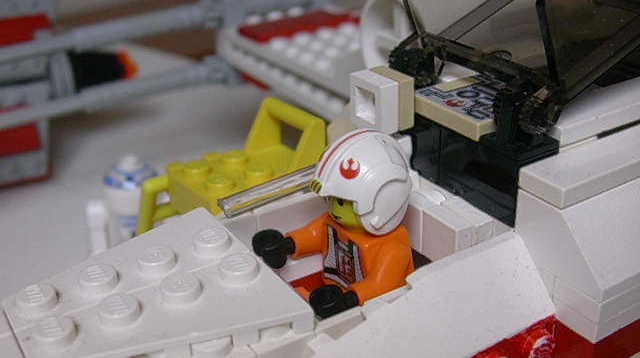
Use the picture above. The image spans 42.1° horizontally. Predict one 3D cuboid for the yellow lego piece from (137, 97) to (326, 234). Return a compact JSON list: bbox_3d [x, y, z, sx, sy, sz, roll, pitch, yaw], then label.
[{"bbox_3d":[-0.015,-0.001,0.148,0.032,0.021,0.017,-16,28,-34],"label":"yellow lego piece"}]

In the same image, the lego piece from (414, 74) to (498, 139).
[{"bbox_3d":[0.025,-0.012,0.129,0.015,0.003,0.016,-18,31,-27],"label":"lego piece"}]

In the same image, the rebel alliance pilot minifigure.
[{"bbox_3d":[0.004,0.008,0.122,0.022,0.032,0.023,-18,31,-27],"label":"rebel alliance pilot minifigure"}]

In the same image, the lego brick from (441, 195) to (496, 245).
[{"bbox_3d":[0.022,0.008,0.126,0.003,0.008,0.008,-17,31,-27],"label":"lego brick"}]

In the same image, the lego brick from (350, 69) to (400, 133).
[{"bbox_3d":[0.009,-0.012,0.131,0.003,0.008,0.008,-17,31,-27],"label":"lego brick"}]

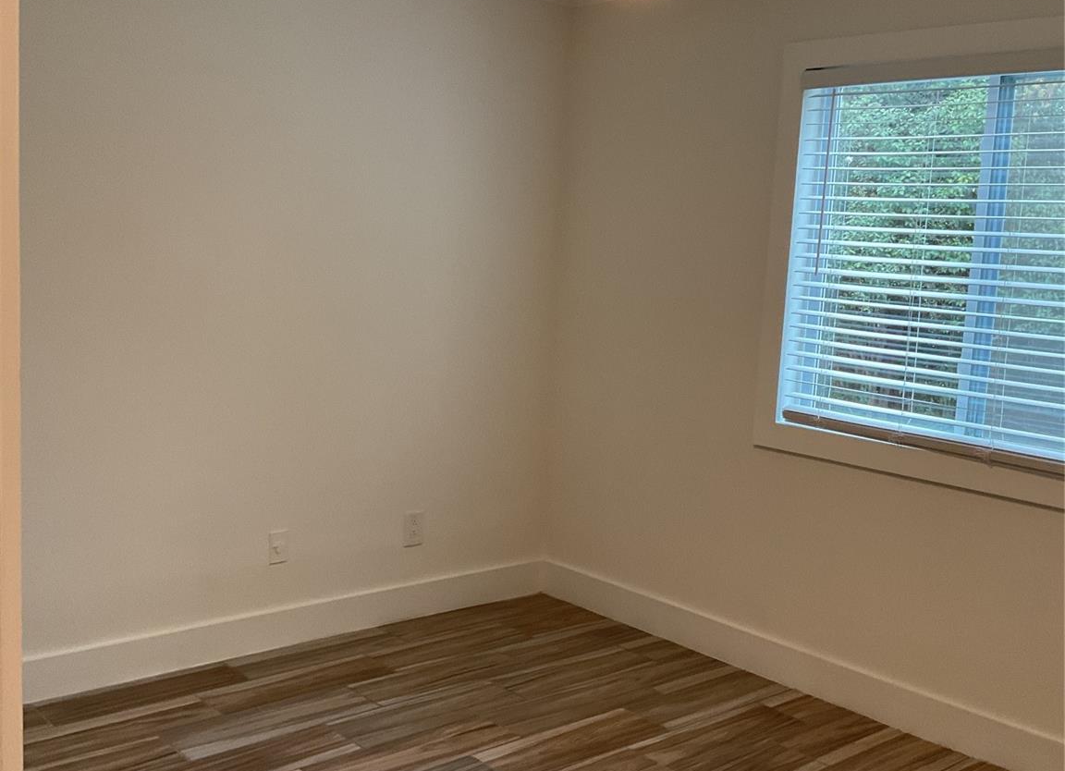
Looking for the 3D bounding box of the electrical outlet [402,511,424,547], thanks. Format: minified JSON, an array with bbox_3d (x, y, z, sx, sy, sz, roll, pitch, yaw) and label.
[{"bbox_3d":[-0.425,0.518,4.286,0.080,0.123,0.009,-4,10,-42],"label":"electrical outlet"}]

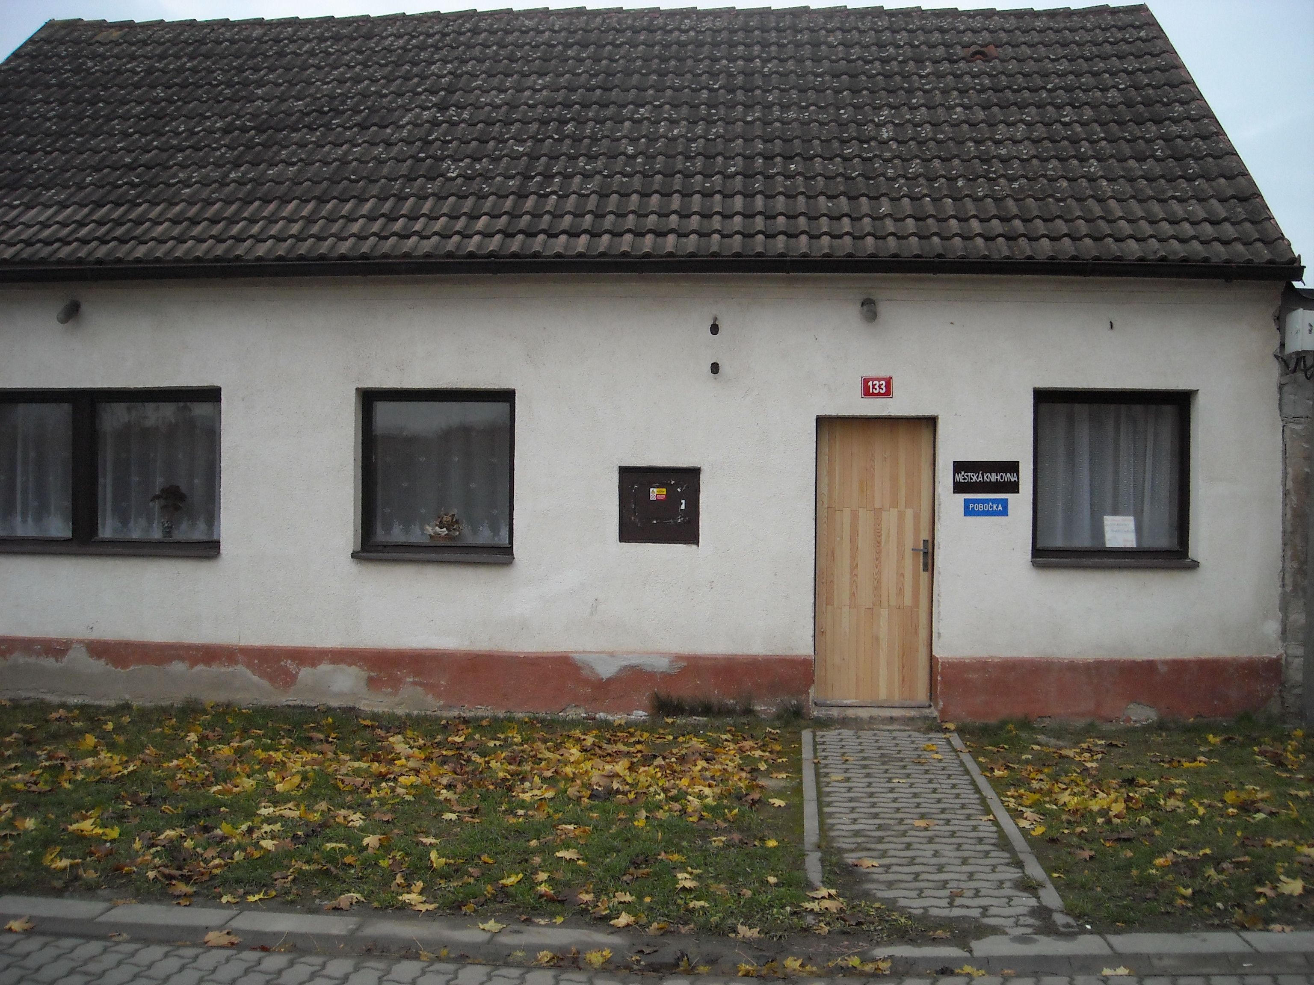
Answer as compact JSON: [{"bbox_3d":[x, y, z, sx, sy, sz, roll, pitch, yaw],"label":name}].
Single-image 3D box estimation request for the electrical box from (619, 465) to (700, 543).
[{"bbox_3d":[0.020,0.089,8.957,0.552,0.523,0.120,1,0,4],"label":"electrical box"}]

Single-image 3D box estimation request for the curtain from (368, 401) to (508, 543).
[{"bbox_3d":[-1.507,-0.136,9.303,1.029,1.052,0.080,1,0,4],"label":"curtain"}]

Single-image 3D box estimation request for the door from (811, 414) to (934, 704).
[{"bbox_3d":[1.476,0.471,9.042,0.805,1.951,0.060,1,0,4],"label":"door"}]

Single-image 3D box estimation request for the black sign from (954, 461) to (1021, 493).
[{"bbox_3d":[2.173,-0.100,8.766,0.434,0.220,0.018,1,0,4],"label":"black sign"}]

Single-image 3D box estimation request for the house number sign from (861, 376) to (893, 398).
[{"bbox_3d":[1.461,-0.697,8.808,0.212,0.143,0.015,1,0,4],"label":"house number sign"}]

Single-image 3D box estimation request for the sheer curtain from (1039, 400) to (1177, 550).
[{"bbox_3d":[3.054,-0.118,9.016,1.017,1.048,0.080,1,0,4],"label":"sheer curtain"}]

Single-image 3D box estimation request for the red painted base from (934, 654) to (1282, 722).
[{"bbox_3d":[2.957,1.293,8.756,2.226,0.451,0.100,1,0,4],"label":"red painted base"}]

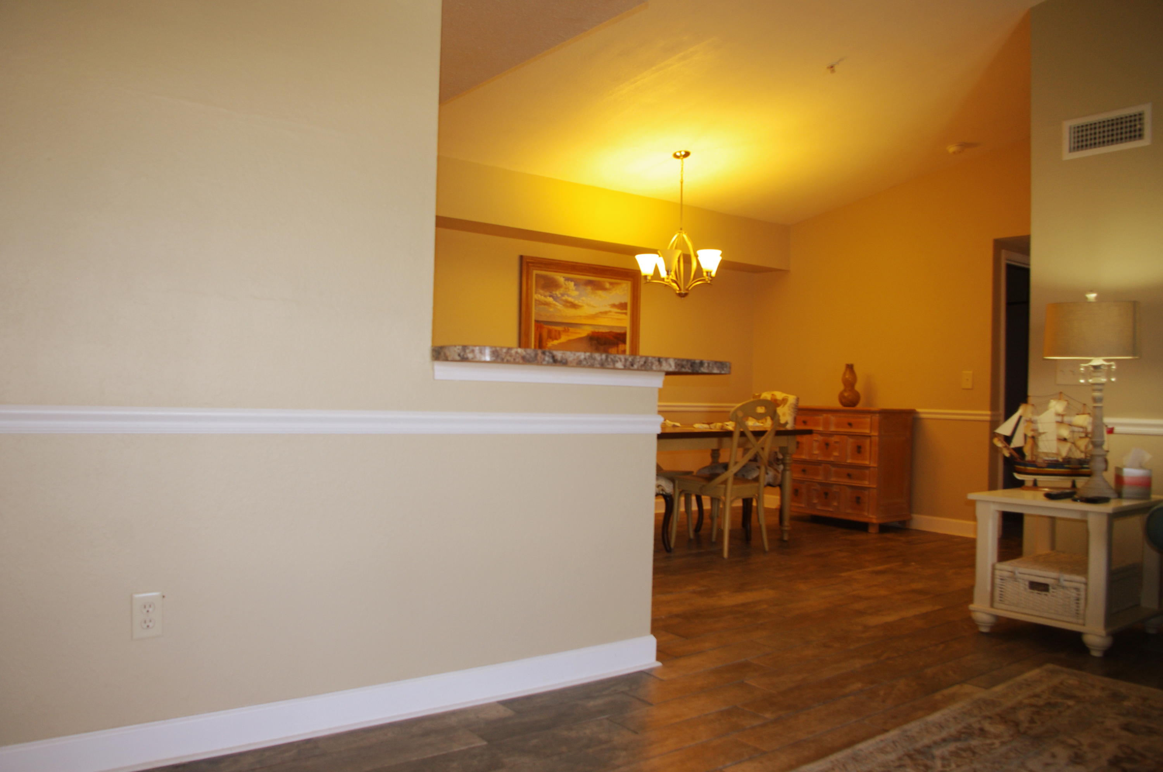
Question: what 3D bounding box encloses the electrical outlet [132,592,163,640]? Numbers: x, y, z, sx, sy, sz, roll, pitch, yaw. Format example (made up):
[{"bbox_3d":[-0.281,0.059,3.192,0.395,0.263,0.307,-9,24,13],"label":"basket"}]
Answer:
[{"bbox_3d":[-1.064,0.565,2.136,0.071,0.115,0.010,2,0,-35],"label":"electrical outlet"}]

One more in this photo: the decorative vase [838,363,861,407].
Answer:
[{"bbox_3d":[2.102,-0.004,6.821,0.170,0.337,0.170,2,0,-35],"label":"decorative vase"}]

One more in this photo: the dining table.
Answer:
[{"bbox_3d":[0.606,0.652,5.567,1.720,0.760,0.920,2,0,-44],"label":"dining table"}]

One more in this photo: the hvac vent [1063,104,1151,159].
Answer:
[{"bbox_3d":[2.405,-1.167,4.003,0.020,0.193,0.405,2,0,-35],"label":"hvac vent"}]

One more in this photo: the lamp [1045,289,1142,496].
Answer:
[{"bbox_3d":[2.226,0.033,3.801,0.310,0.899,0.390,2,0,-35],"label":"lamp"}]

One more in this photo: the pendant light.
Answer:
[{"bbox_3d":[0.681,-1.087,5.842,0.580,0.992,0.580,2,0,-35],"label":"pendant light"}]

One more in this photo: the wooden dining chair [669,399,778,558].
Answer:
[{"bbox_3d":[0.902,0.557,5.472,0.500,0.964,0.520,2,0,-43],"label":"wooden dining chair"}]

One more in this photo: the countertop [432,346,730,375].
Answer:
[{"bbox_3d":[-0.020,-0.079,2.994,1.200,0.043,0.620,2,0,-35],"label":"countertop"}]

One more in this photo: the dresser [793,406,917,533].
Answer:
[{"bbox_3d":[2.053,0.625,6.854,0.450,0.900,1.000,2,0,-35],"label":"dresser"}]

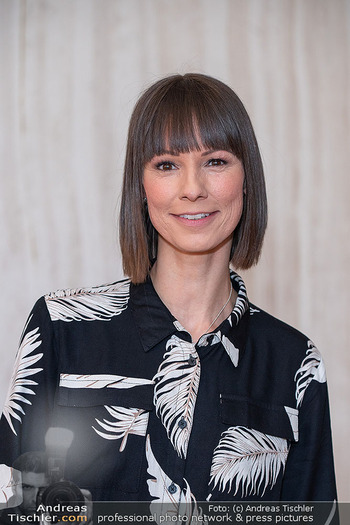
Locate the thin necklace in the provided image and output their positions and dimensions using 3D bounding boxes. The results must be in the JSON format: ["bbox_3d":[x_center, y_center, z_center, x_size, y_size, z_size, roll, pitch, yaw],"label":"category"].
[{"bbox_3d":[0.021,0.071,1.930,0.115,0.110,0.120,0,3,-5],"label":"thin necklace"}]

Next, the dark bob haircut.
[{"bbox_3d":[0.024,-0.112,1.925,0.195,0.270,0.210,-3,1,0],"label":"dark bob haircut"}]

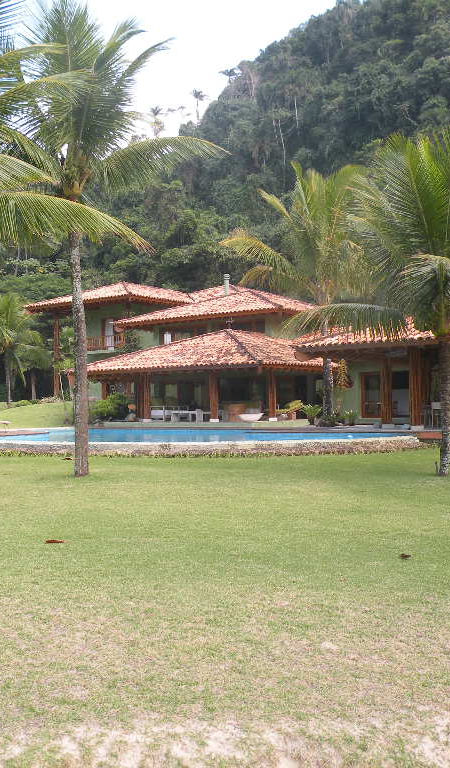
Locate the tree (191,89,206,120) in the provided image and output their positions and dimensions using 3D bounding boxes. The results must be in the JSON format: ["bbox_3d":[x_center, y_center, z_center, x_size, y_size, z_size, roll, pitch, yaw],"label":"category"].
[{"bbox_3d":[-7.631,-80.199,230.000,4.600,10.000,4.600,-1,-1,0],"label":"tree"}]

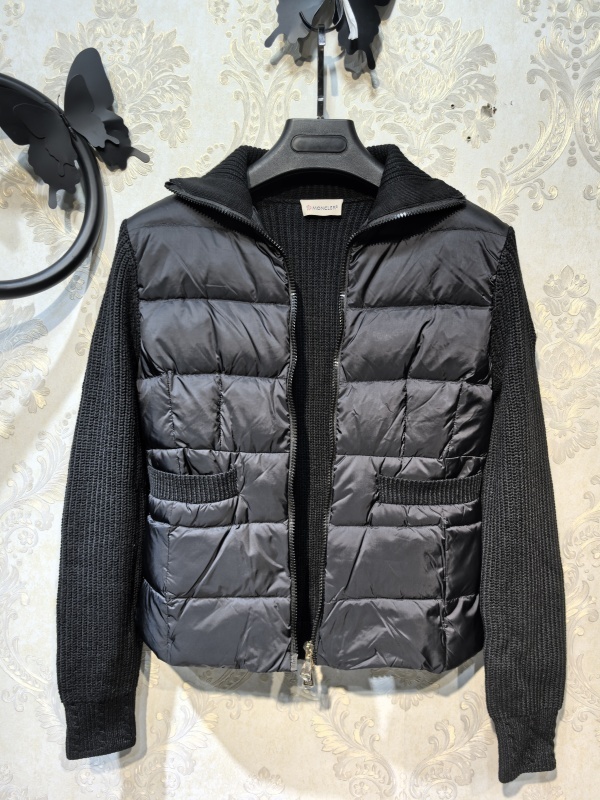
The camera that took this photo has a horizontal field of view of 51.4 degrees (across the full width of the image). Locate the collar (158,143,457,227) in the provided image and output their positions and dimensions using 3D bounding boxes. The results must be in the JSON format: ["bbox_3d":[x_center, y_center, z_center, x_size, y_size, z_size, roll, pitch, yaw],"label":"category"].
[{"bbox_3d":[0.017,-0.233,0.670,0.318,0.100,0.125,1,5,3],"label":"collar"}]

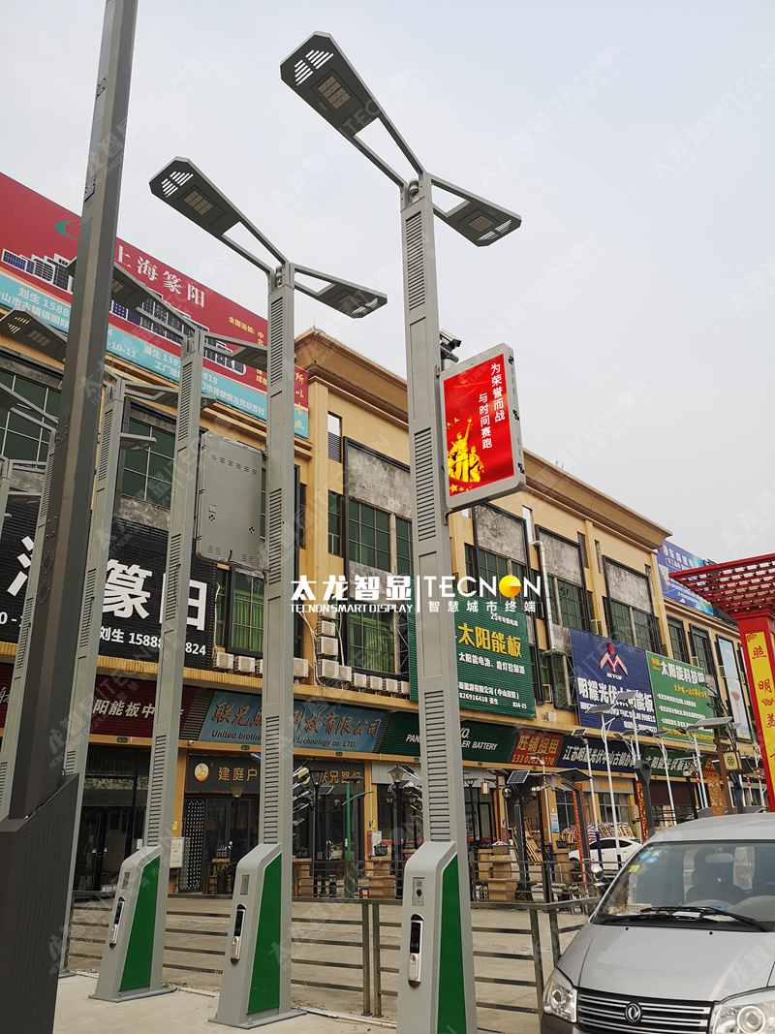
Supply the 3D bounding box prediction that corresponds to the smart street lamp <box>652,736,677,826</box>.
[{"bbox_3d":[11.940,11.948,33.934,0.900,5.456,0.700,-20,-28,38],"label":"smart street lamp"}]

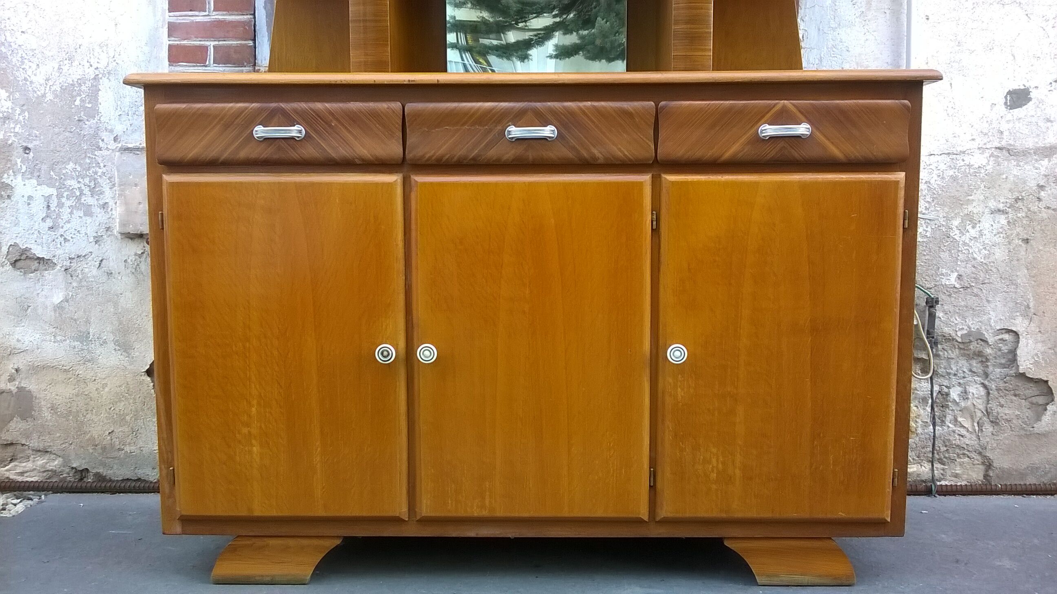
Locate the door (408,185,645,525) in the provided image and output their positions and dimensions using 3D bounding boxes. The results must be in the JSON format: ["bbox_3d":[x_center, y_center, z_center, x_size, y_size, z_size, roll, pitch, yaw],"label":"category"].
[{"bbox_3d":[0.007,0.106,1.824,0.466,0.690,0.024,0,6,1],"label":"door"}]

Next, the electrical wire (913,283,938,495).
[{"bbox_3d":[1.030,0.244,2.404,0.070,0.562,0.040,0,6,1],"label":"electrical wire"}]

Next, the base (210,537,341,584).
[{"bbox_3d":[-0.513,0.529,1.920,0.273,0.099,0.090,0,6,1],"label":"base"}]

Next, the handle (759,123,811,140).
[{"bbox_3d":[0.488,-0.315,1.752,0.102,0.030,0.024,0,6,1],"label":"handle"}]

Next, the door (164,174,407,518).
[{"bbox_3d":[-0.475,0.107,1.832,0.468,0.690,0.024,0,6,1],"label":"door"}]

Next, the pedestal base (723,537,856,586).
[{"bbox_3d":[0.530,0.529,1.903,0.267,0.099,0.090,0,6,1],"label":"pedestal base"}]

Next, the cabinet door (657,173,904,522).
[{"bbox_3d":[0.490,0.106,1.816,0.467,0.690,0.024,0,6,1],"label":"cabinet door"}]

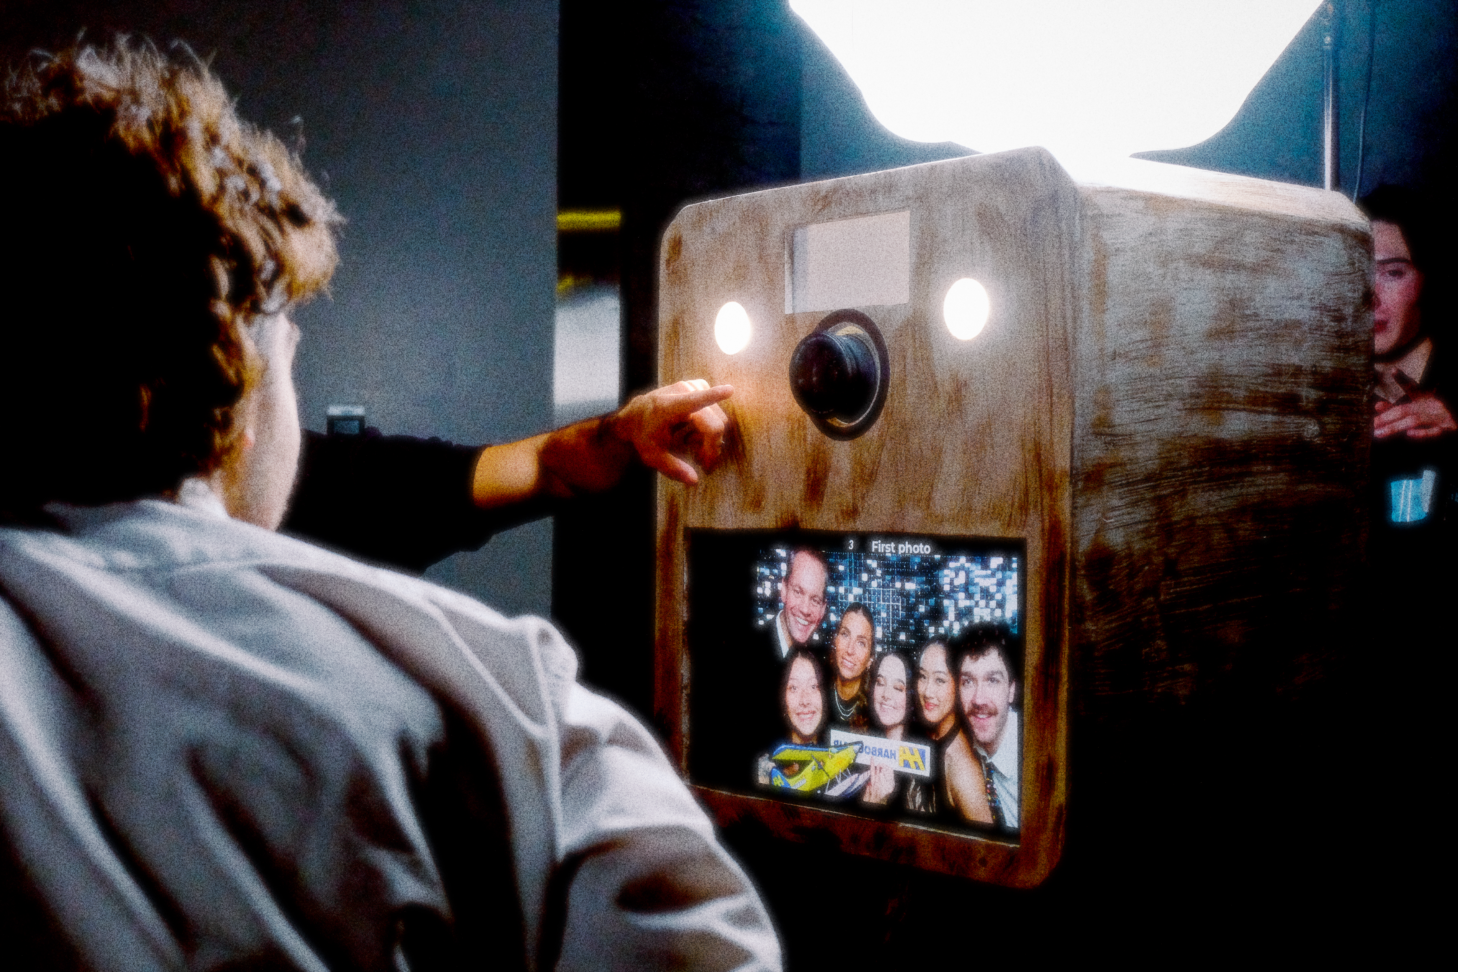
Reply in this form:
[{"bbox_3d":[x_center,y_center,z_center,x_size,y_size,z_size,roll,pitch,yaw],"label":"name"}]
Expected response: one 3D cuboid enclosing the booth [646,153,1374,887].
[{"bbox_3d":[0.269,0.028,1.929,0.435,0.618,0.551,1,0,-40],"label":"booth"}]

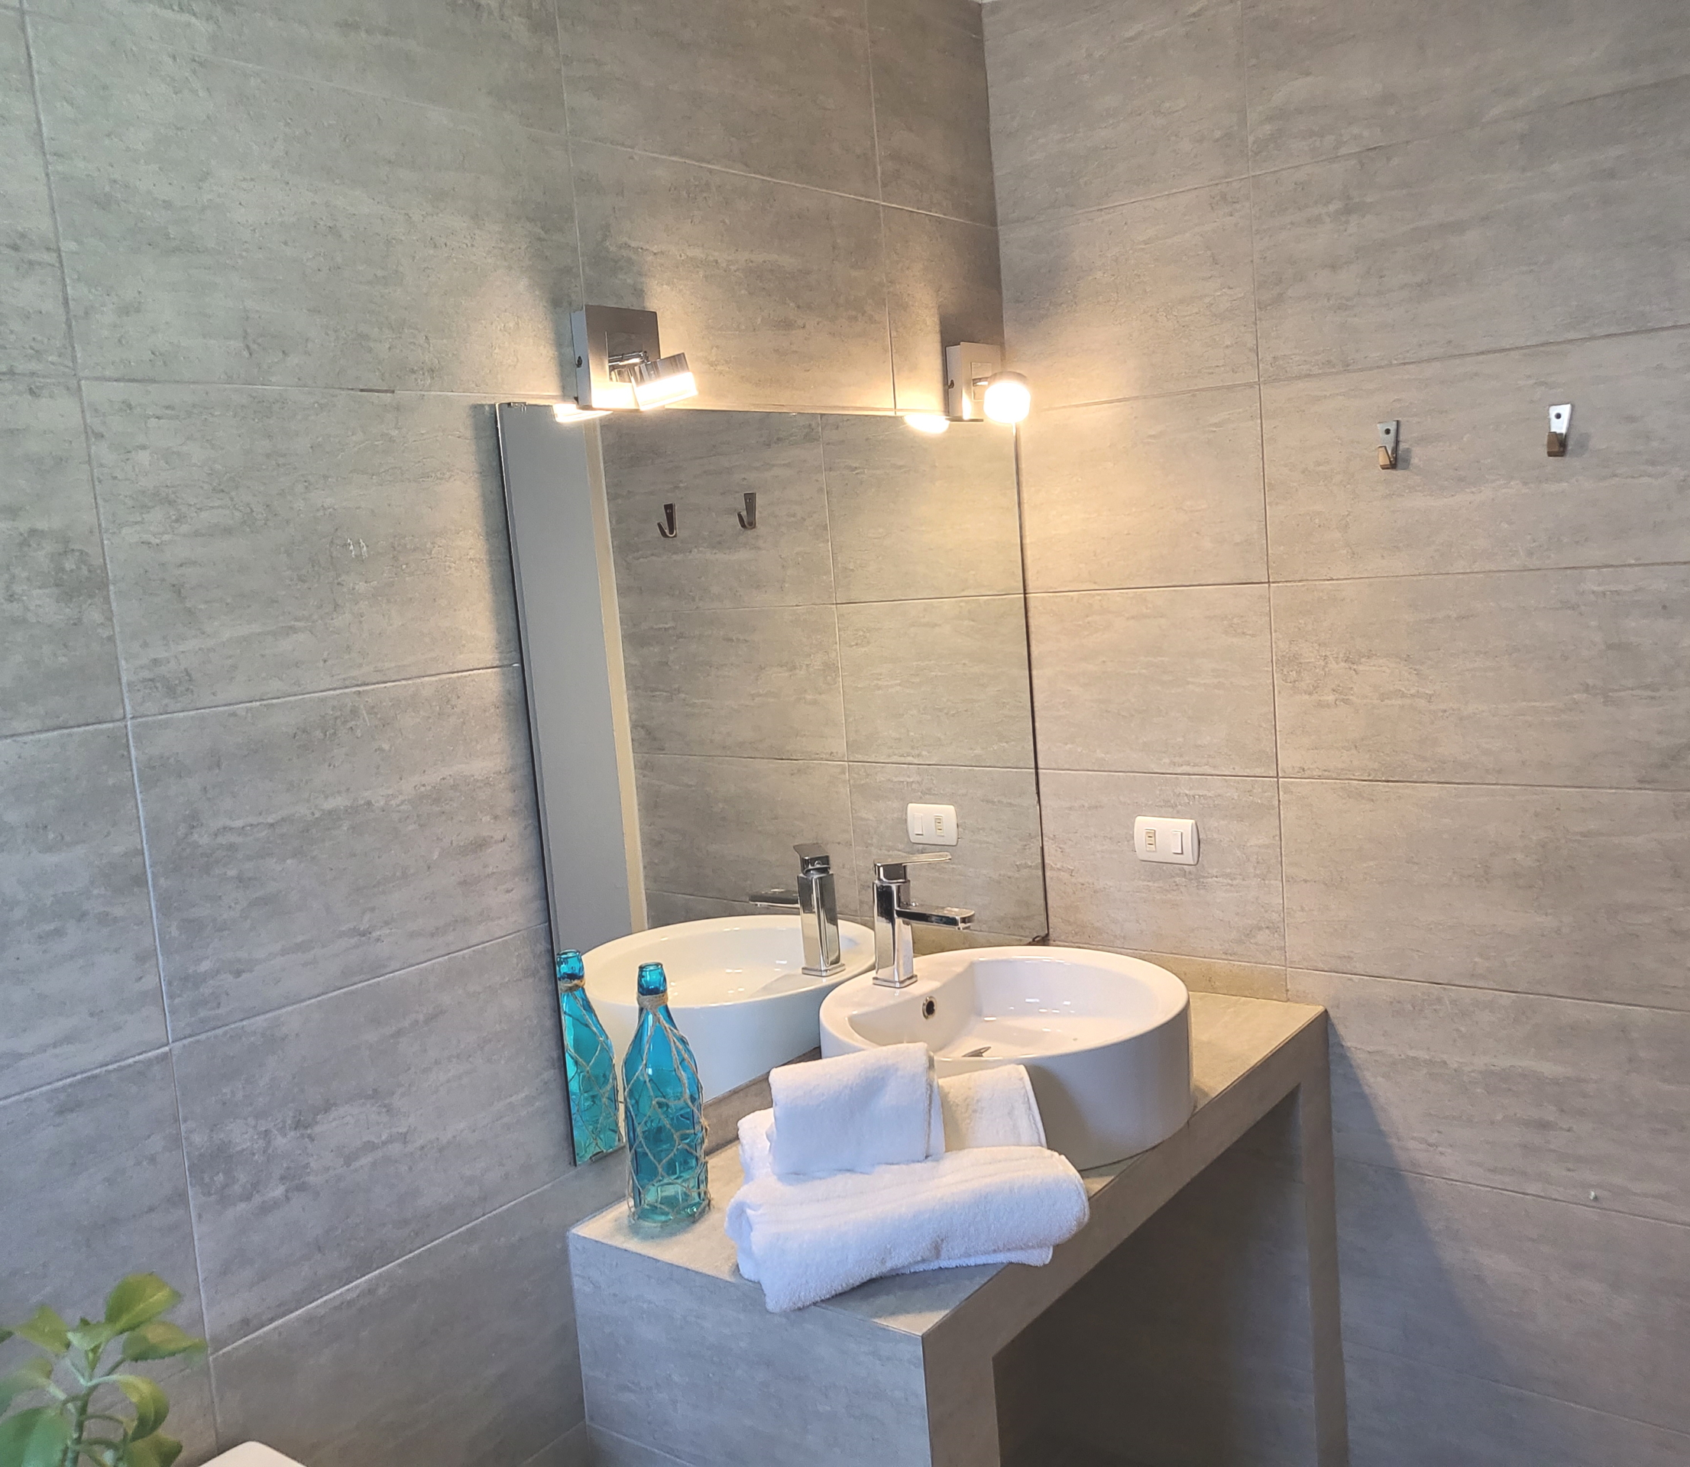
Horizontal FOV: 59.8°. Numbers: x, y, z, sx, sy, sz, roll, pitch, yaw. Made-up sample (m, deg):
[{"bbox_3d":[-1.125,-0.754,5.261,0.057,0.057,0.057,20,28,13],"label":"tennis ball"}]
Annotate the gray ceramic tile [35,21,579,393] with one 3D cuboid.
[{"bbox_3d":[-0.495,-0.499,1.488,0.010,0.300,0.601,1,9,38],"label":"gray ceramic tile"}]

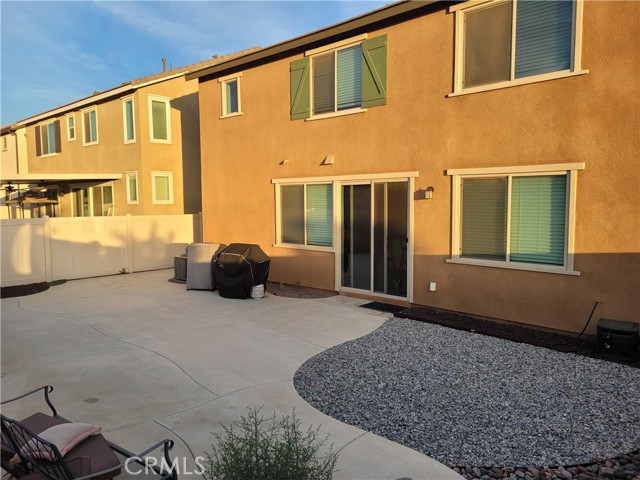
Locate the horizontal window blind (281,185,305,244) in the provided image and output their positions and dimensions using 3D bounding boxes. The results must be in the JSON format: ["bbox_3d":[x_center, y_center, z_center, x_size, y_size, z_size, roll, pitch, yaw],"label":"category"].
[{"bbox_3d":[-0.658,-0.630,12.000,0.852,1.528,0.050,4,7,43],"label":"horizontal window blind"}]

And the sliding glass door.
[{"bbox_3d":[1.163,-0.036,10.318,1.795,2.475,0.100,4,7,43],"label":"sliding glass door"}]

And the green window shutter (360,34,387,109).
[{"bbox_3d":[1.136,-3.454,9.939,0.635,1.378,0.050,4,7,43],"label":"green window shutter"}]

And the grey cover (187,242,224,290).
[{"bbox_3d":[-2.847,0.662,12.058,0.690,1.100,0.700,1,5,16],"label":"grey cover"}]

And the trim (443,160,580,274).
[{"bbox_3d":[3.265,-0.379,8.282,2.314,1.743,0.100,4,7,43],"label":"trim"}]

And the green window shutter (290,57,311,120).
[{"bbox_3d":[-0.448,-3.558,11.398,0.632,1.371,0.050,4,7,43],"label":"green window shutter"}]

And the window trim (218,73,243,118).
[{"bbox_3d":[-2.400,-3.933,13.207,1.027,1.081,0.100,4,7,43],"label":"window trim"}]

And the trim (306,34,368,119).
[{"bbox_3d":[0.357,-3.543,10.687,1.803,1.577,0.100,4,7,43],"label":"trim"}]

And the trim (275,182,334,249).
[{"bbox_3d":[-0.369,-0.589,11.633,2.054,1.643,0.100,4,7,43],"label":"trim"}]

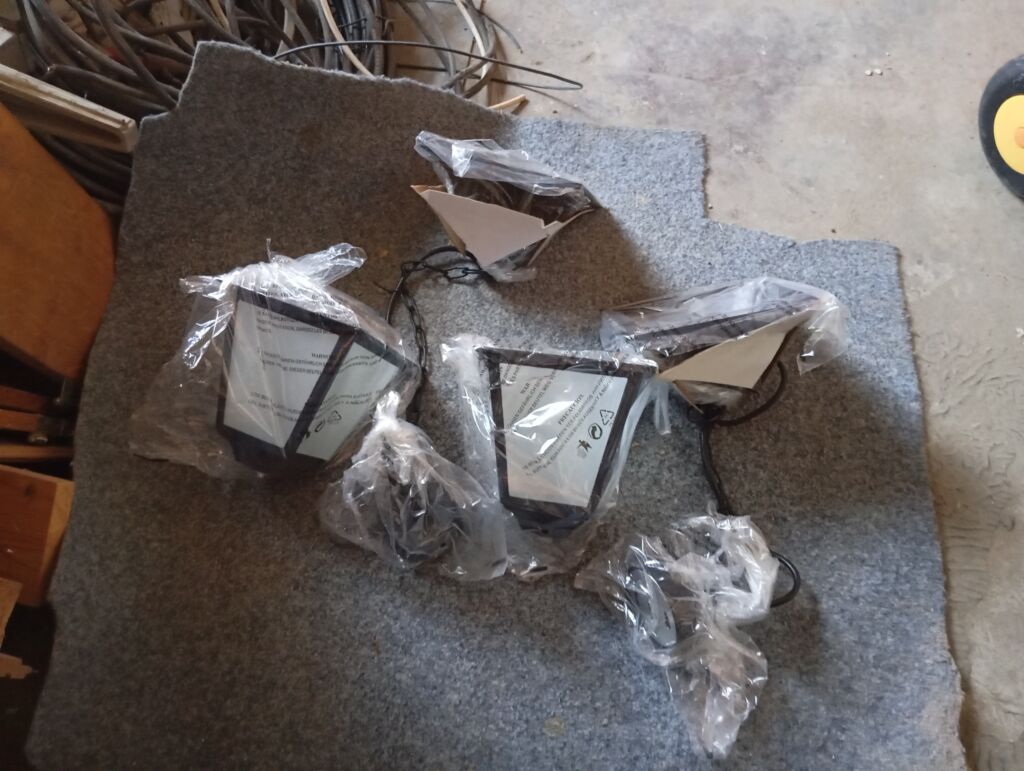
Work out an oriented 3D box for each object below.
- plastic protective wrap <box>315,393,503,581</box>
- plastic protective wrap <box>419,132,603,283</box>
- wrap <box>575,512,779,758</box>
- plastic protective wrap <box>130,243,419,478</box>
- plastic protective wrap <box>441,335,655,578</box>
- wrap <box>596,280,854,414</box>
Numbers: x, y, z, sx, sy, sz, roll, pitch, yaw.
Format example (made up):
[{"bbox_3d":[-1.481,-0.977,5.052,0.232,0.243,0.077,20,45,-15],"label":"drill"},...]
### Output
[{"bbox_3d":[-0.121,0.133,1.115,0.240,0.120,0.235,0,72,0],"label":"plastic protective wrap"},{"bbox_3d":[-0.004,-0.271,1.223,0.250,0.170,0.155,19,73,6],"label":"plastic protective wrap"},{"bbox_3d":[0.199,0.314,1.065,0.235,0.100,0.290,0,72,0],"label":"wrap"},{"bbox_3d":[-0.299,-0.029,1.121,0.330,0.210,0.270,0,72,0],"label":"plastic protective wrap"},{"bbox_3d":[0.049,0.098,1.084,0.250,0.200,0.265,3,72,1],"label":"plastic protective wrap"},{"bbox_3d":[0.281,-0.056,1.151,0.295,0.170,0.155,-9,72,-3],"label":"wrap"}]

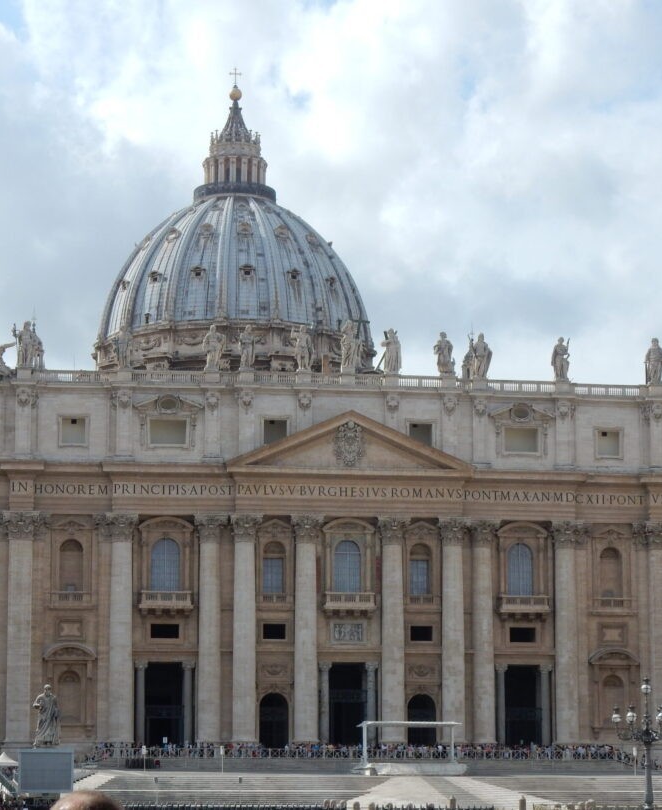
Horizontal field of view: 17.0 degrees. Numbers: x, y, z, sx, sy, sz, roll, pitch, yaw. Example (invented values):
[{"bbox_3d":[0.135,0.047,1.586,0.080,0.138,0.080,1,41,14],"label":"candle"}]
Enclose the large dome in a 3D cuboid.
[{"bbox_3d":[-17.903,-30.148,414.880,51.886,61.397,51.886,1,-10,-8],"label":"large dome"}]

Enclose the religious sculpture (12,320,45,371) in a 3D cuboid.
[{"bbox_3d":[-36.799,-7.190,268.809,3.463,5.996,2.200,1,-10,-8],"label":"religious sculpture"}]

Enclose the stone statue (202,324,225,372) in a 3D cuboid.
[{"bbox_3d":[-14.330,-6.900,270.190,2.850,5.960,1.900,1,-10,-8],"label":"stone statue"}]

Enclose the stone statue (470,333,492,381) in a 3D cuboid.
[{"bbox_3d":[18.650,-5.990,273.670,2.910,6.040,1.800,1,-10,-9],"label":"stone statue"}]

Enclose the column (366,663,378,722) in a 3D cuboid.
[{"bbox_3d":[4.860,35.980,265.680,1.460,10.110,1.400,1,-10,-9],"label":"column"}]

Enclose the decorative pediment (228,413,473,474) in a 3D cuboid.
[{"bbox_3d":[2.287,4.627,273.901,30.300,7.600,3.000,1,-10,-9],"label":"decorative pediment"}]

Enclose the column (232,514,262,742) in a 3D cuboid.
[{"bbox_3d":[-10.000,26.570,262.210,3.570,27.620,3.000,1,-10,-9],"label":"column"}]

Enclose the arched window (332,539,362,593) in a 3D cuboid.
[{"bbox_3d":[2.010,19.890,269.990,3.450,6.900,0.600,1,-10,-8],"label":"arched window"}]

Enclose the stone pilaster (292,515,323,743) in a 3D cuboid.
[{"bbox_3d":[-2.851,26.891,266.523,3.600,27.302,3.500,1,-10,-8],"label":"stone pilaster"}]

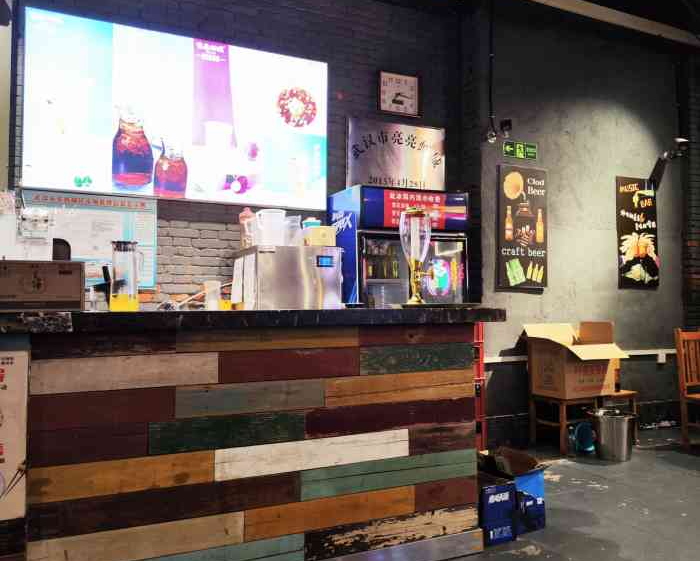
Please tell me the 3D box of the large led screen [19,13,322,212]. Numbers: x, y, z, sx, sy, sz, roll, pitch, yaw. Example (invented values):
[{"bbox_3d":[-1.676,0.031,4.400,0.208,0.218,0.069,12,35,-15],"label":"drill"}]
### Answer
[{"bbox_3d":[-1.112,-1.106,4.487,2.060,1.140,0.080,1,-2,-26],"label":"large led screen"}]

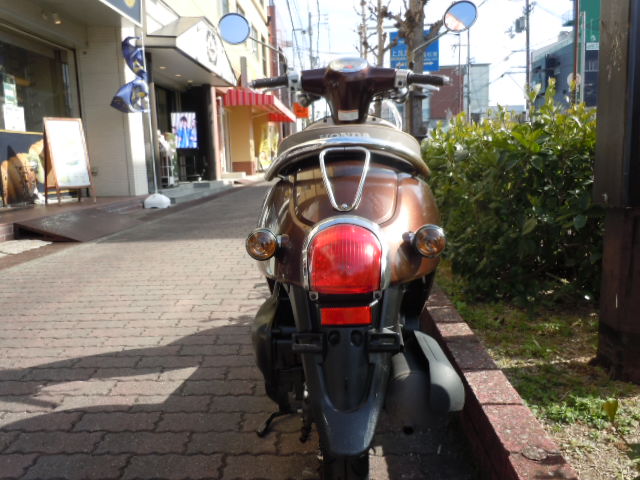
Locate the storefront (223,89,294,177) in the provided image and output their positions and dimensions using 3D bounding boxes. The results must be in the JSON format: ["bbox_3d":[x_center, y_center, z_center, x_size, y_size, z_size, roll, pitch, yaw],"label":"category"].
[{"bbox_3d":[-2.196,-3.869,19.470,1.850,2.900,7.000,-1,9,3],"label":"storefront"}]

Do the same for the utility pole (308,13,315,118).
[{"bbox_3d":[-0.580,-12.401,42.975,0.260,12.515,0.260,-1,9,3],"label":"utility pole"}]

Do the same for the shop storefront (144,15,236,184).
[{"bbox_3d":[-2.976,-2.798,11.163,1.150,3.380,4.800,-1,9,3],"label":"shop storefront"}]

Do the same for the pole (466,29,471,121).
[{"bbox_3d":[13.264,-13.352,46.972,0.260,12.461,0.260,-1,9,3],"label":"pole"}]

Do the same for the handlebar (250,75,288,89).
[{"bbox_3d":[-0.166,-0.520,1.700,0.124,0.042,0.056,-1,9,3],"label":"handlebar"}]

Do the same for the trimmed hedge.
[{"bbox_3d":[0.986,-0.250,2.764,0.760,0.860,1.370,-1,9,3],"label":"trimmed hedge"}]

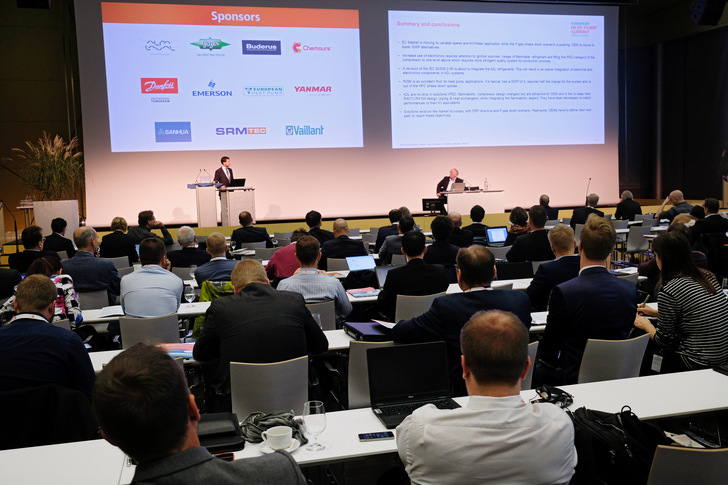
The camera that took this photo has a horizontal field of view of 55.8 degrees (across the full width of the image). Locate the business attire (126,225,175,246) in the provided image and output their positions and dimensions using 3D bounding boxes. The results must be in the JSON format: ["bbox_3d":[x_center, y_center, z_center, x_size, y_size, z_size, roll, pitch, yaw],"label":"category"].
[{"bbox_3d":[-3.158,0.095,10.167,0.600,0.620,0.450,-1,5,11],"label":"business attire"}]

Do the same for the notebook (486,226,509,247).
[{"bbox_3d":[1.722,-0.049,8.869,0.300,0.234,0.250,-3,5,-17],"label":"notebook"}]

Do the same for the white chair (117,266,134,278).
[{"bbox_3d":[-2.782,0.692,7.895,0.460,0.820,0.530,-3,5,-14],"label":"white chair"}]

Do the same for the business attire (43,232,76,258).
[{"bbox_3d":[-4.501,0.185,10.144,0.520,0.620,0.400,-2,5,-4],"label":"business attire"}]

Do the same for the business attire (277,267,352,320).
[{"bbox_3d":[-0.361,0.478,5.059,0.540,0.620,0.440,-3,5,-14],"label":"business attire"}]

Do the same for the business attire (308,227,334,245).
[{"bbox_3d":[-0.661,0.116,9.557,0.520,0.650,0.420,-3,5,-14],"label":"business attire"}]

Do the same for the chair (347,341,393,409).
[{"bbox_3d":[0.069,0.906,3.885,0.460,0.820,0.530,-3,5,-14],"label":"chair"}]

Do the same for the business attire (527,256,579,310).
[{"bbox_3d":[1.666,0.342,5.740,0.550,0.469,0.380,-3,5,-14],"label":"business attire"}]

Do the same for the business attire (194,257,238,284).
[{"bbox_3d":[-1.307,0.436,6.249,0.490,0.620,0.420,-3,5,-14],"label":"business attire"}]

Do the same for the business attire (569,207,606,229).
[{"bbox_3d":[3.895,-0.255,11.925,0.550,0.620,0.420,-3,5,-14],"label":"business attire"}]

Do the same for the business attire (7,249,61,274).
[{"bbox_3d":[-3.442,0.335,7.202,0.500,0.544,0.340,-3,5,-11],"label":"business attire"}]

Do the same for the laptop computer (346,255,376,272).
[{"bbox_3d":[-0.022,0.232,7.317,0.310,0.175,0.320,-3,5,-14],"label":"laptop computer"}]

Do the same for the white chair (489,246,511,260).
[{"bbox_3d":[1.663,0.450,8.933,0.430,0.830,0.520,-3,5,-14],"label":"white chair"}]

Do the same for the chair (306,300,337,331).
[{"bbox_3d":[-0.445,0.806,5.191,0.460,0.820,0.520,-3,5,-14],"label":"chair"}]

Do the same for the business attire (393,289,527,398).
[{"bbox_3d":[0.569,0.569,3.925,0.680,0.620,0.480,-3,5,-14],"label":"business attire"}]

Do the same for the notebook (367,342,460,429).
[{"bbox_3d":[0.214,0.549,2.688,0.338,0.238,0.285,-3,5,-14],"label":"notebook"}]

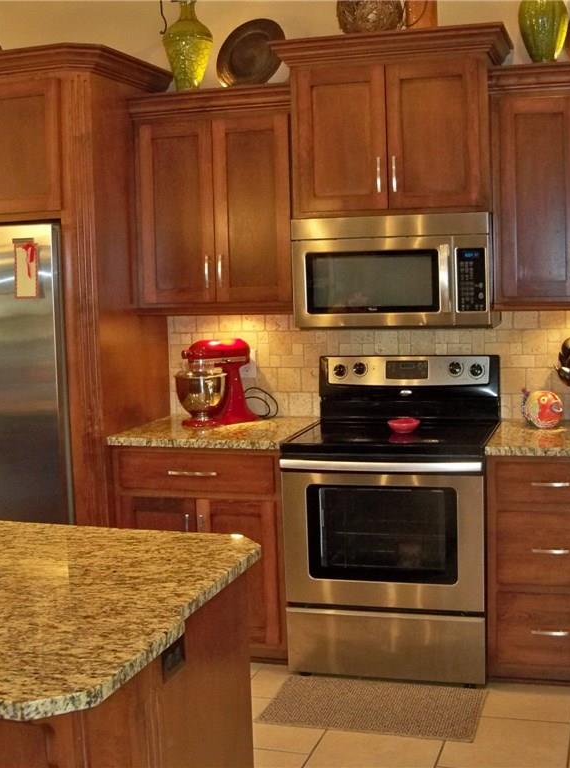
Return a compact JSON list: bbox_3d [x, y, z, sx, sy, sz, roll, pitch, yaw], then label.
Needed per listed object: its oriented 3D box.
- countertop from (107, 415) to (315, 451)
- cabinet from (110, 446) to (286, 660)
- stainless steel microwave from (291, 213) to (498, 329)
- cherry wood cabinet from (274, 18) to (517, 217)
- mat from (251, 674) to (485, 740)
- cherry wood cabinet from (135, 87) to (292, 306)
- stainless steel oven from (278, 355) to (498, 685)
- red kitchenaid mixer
[{"bbox_3d":[-0.267,0.196,4.273,0.708,0.030,0.658,0,6,16],"label":"countertop"},{"bbox_3d":[-0.252,0.647,4.338,0.710,0.880,0.625,0,6,16],"label":"cabinet"},{"bbox_3d":[0.453,-0.448,4.117,0.757,0.421,0.410,0,6,16],"label":"stainless steel microwave"},{"bbox_3d":[0.436,-0.980,4.044,0.862,0.649,0.475,0,7,18],"label":"cherry wood cabinet"},{"bbox_3d":[0.324,1.163,3.731,0.764,0.010,0.430,0,7,18],"label":"mat"},{"bbox_3d":[-0.247,-0.752,4.363,0.714,0.897,0.340,0,7,18],"label":"cherry wood cabinet"},{"bbox_3d":[0.443,0.517,4.100,0.757,1.204,0.670,0,7,18],"label":"stainless steel oven"},{"bbox_3d":[-0.301,-0.009,4.396,0.360,0.355,0.220,-6,8,-36],"label":"red kitchenaid mixer"}]

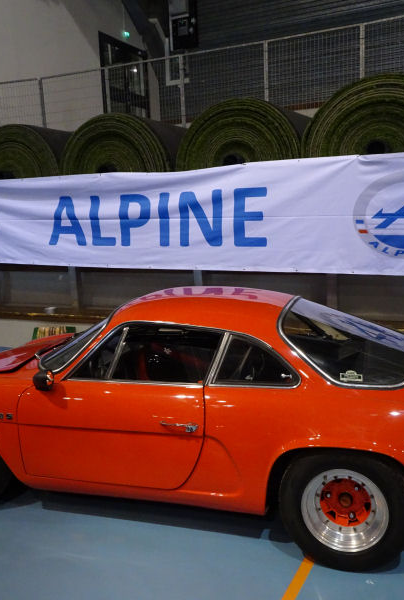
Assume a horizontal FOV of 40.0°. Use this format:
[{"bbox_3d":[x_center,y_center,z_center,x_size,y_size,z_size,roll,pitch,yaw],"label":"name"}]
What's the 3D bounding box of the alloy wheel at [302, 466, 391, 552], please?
[{"bbox_3d":[0.641,0.895,2.474,0.370,0.370,0.180,0,9,18],"label":"alloy wheel"}]

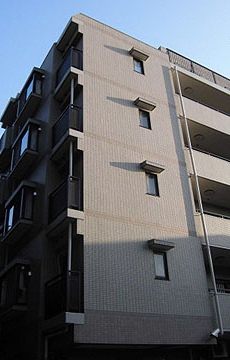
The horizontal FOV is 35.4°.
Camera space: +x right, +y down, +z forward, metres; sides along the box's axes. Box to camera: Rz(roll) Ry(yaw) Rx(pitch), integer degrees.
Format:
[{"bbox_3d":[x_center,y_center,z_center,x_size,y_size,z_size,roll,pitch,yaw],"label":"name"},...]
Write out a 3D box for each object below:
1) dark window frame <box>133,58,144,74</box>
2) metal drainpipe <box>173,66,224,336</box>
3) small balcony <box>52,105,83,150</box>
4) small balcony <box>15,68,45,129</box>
[{"bbox_3d":[0.979,-4.622,14.756,0.510,0.831,0.096,14,-33,-28],"label":"dark window frame"},{"bbox_3d":[2.999,-0.169,13.390,0.100,10.977,0.100,14,-33,-27],"label":"metal drainpipe"},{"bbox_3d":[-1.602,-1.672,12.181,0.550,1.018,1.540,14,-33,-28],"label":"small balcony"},{"bbox_3d":[-3.706,-3.549,15.639,0.488,1.455,2.201,14,-33,-27],"label":"small balcony"}]

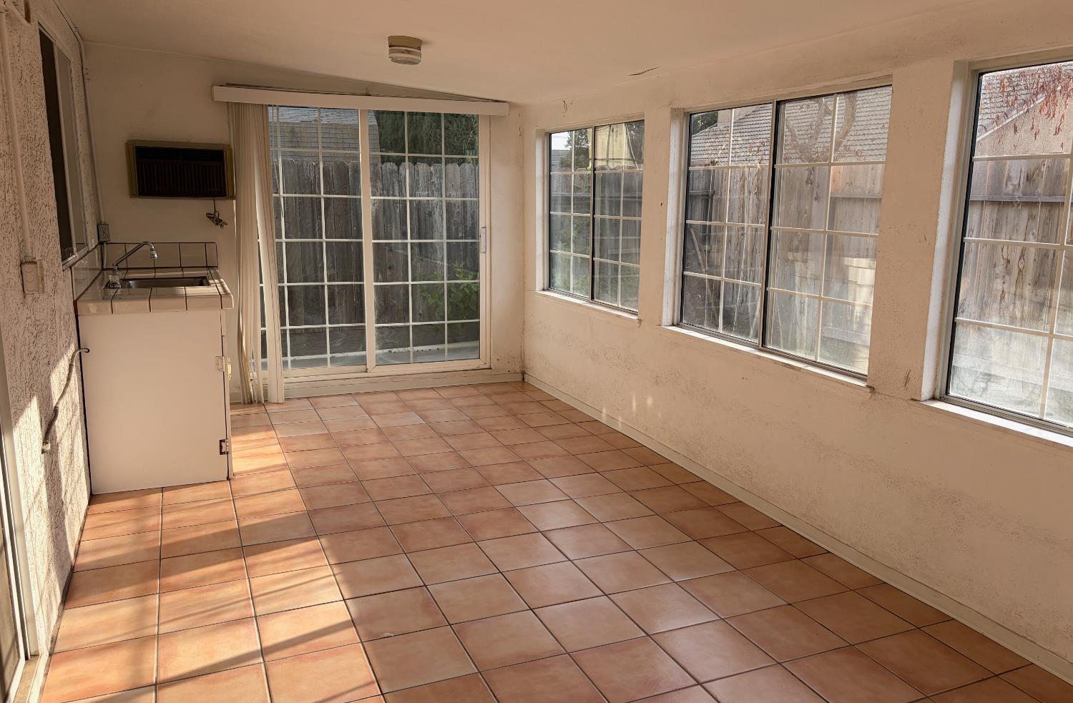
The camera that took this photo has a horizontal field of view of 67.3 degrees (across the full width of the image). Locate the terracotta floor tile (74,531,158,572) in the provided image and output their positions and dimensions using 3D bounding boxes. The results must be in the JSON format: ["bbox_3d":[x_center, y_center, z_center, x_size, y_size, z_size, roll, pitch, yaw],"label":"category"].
[{"bbox_3d":[-1.696,0.812,3.303,0.298,0.010,0.298,-3,12,-23],"label":"terracotta floor tile"}]

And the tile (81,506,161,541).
[{"bbox_3d":[-1.843,0.772,3.601,0.298,0.010,0.298,-4,12,-23],"label":"tile"}]

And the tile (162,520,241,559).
[{"bbox_3d":[-1.428,0.803,3.449,0.300,0.011,0.300,-3,12,-23],"label":"tile"}]

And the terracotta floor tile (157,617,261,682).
[{"bbox_3d":[-1.058,0.962,2.605,0.298,0.012,0.298,-3,12,-23],"label":"terracotta floor tile"}]

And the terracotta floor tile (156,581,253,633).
[{"bbox_3d":[-1.175,0.905,2.877,0.298,0.010,0.298,-3,12,-23],"label":"terracotta floor tile"}]

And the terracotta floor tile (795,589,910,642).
[{"bbox_3d":[1.145,0.962,2.919,0.300,0.011,0.300,-3,12,-23],"label":"terracotta floor tile"}]

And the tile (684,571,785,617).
[{"bbox_3d":[0.740,0.919,3.066,0.299,0.010,0.299,-3,12,-23],"label":"tile"}]

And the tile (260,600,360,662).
[{"bbox_3d":[-0.778,0.945,2.729,0.298,0.012,0.298,-3,12,-23],"label":"tile"}]

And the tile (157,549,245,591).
[{"bbox_3d":[-1.306,0.858,3.174,0.300,0.011,0.300,-3,12,-23],"label":"tile"}]

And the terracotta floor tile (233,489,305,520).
[{"bbox_3d":[-1.273,0.733,3.851,0.298,0.010,0.298,-4,12,-23],"label":"terracotta floor tile"}]

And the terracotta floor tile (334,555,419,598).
[{"bbox_3d":[-0.618,0.872,3.117,0.298,0.010,0.298,-3,12,-23],"label":"terracotta floor tile"}]

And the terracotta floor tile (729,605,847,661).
[{"bbox_3d":[0.863,0.972,2.788,0.298,0.010,0.298,-4,12,-23],"label":"terracotta floor tile"}]

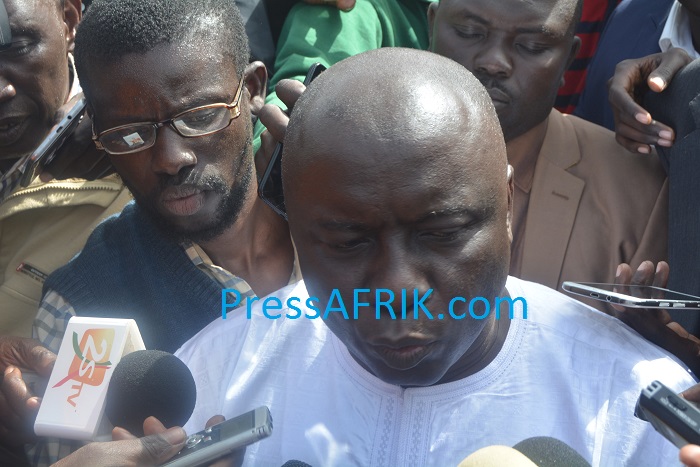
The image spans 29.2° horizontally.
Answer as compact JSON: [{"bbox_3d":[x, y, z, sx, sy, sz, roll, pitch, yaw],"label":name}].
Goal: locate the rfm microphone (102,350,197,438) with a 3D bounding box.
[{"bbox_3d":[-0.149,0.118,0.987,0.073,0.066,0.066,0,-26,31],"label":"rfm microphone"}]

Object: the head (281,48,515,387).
[{"bbox_3d":[0.036,-0.020,1.000,0.178,0.235,0.212,-4,24,6],"label":"head"}]

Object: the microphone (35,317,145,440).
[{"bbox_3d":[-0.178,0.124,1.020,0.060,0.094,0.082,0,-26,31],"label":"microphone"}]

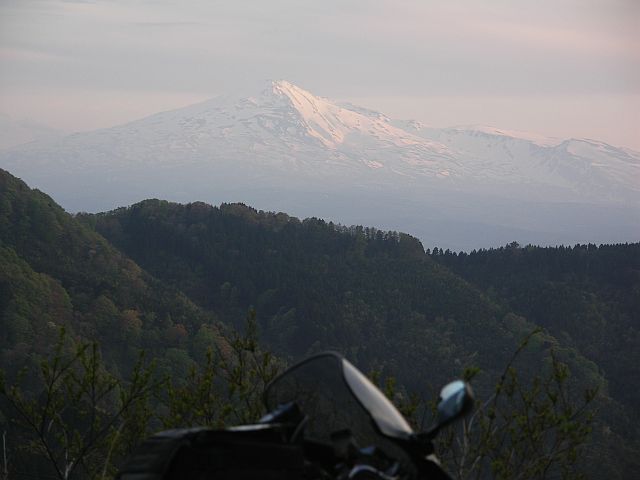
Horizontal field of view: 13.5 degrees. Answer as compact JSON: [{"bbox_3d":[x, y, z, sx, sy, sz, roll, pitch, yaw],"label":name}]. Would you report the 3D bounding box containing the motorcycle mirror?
[{"bbox_3d":[0.409,0.543,8.600,0.170,0.185,0.100,0,0,37],"label":"motorcycle mirror"}]

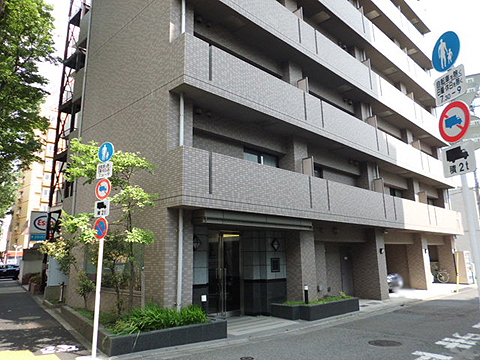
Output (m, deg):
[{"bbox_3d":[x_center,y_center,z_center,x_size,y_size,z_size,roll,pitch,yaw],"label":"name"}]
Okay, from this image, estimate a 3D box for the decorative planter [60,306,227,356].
[{"bbox_3d":[-2.621,3.478,8.946,2.500,0.340,4.580,7,-13,-35],"label":"decorative planter"}]

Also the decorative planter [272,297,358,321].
[{"bbox_3d":[2.350,3.868,10.967,2.920,0.380,1.250,10,-15,-44],"label":"decorative planter"}]

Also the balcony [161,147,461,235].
[{"bbox_3d":[5.836,1.378,15.393,21.000,1.340,1.150,10,-15,-44],"label":"balcony"}]

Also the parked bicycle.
[{"bbox_3d":[11.806,5.717,21.893,0.550,1.000,1.700,10,-15,-44],"label":"parked bicycle"}]

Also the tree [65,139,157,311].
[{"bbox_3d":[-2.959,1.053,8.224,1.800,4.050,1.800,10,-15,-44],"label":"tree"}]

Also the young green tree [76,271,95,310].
[{"bbox_3d":[-4.155,2.964,9.730,0.500,1.020,0.500,10,-15,-44],"label":"young green tree"}]

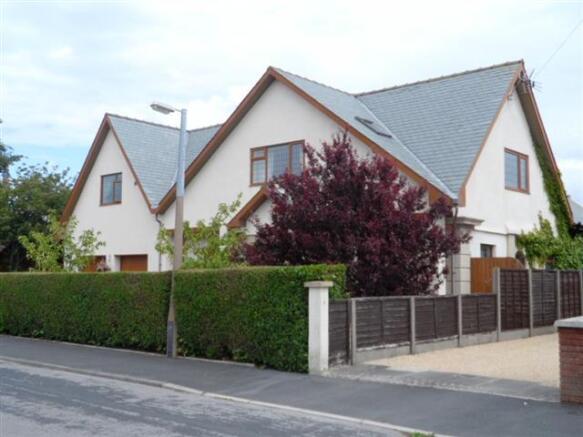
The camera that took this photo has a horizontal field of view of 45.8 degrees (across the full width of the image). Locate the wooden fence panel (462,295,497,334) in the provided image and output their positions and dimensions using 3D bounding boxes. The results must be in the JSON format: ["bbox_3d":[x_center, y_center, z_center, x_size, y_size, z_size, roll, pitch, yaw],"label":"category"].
[{"bbox_3d":[4.214,2.136,15.407,0.051,0.887,1.837,-4,-6,41],"label":"wooden fence panel"}]

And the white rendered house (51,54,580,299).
[{"bbox_3d":[-0.317,-0.365,27.185,19.539,8.252,8.201,-4,-6,41],"label":"white rendered house"}]

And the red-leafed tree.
[{"bbox_3d":[1.489,0.431,16.058,5.024,4.836,4.770,0,-5,5],"label":"red-leafed tree"}]

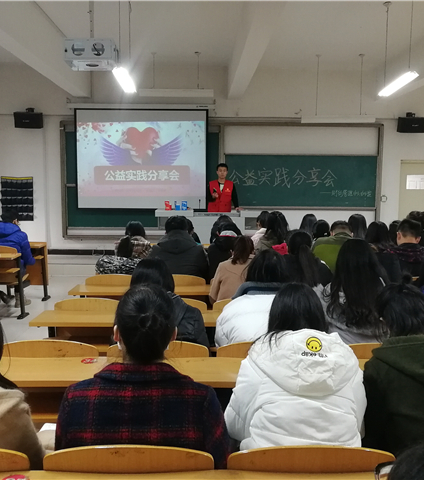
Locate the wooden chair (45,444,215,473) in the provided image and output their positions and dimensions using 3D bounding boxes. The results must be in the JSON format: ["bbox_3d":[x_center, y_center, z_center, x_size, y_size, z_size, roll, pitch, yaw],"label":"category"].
[{"bbox_3d":[-0.245,0.971,1.692,0.480,0.827,0.500,0,6,-1],"label":"wooden chair"}]

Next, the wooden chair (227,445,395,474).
[{"bbox_3d":[0.271,0.965,1.633,0.470,0.830,0.460,0,6,-1],"label":"wooden chair"}]

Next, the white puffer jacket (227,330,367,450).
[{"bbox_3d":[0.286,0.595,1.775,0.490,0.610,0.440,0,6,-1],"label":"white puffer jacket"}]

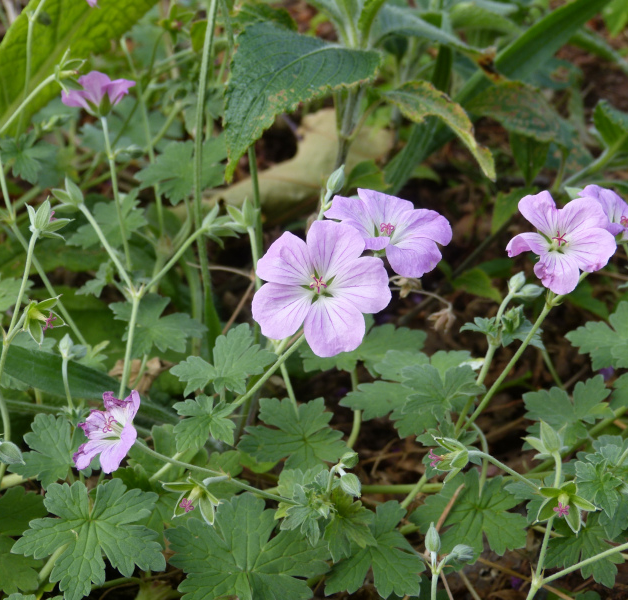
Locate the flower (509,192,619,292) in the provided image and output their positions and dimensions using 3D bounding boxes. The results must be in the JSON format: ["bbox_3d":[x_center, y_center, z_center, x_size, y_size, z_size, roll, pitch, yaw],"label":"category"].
[{"bbox_3d":[0.078,-0.018,0.505,0.035,0.012,0.034,0,69,13],"label":"flower"}]

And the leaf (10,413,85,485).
[{"bbox_3d":[-0.085,0.048,0.510,0.026,0.006,0.026,-16,53,-5],"label":"leaf"}]

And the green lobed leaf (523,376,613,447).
[{"bbox_3d":[0.086,0.038,0.540,0.030,0.009,0.029,0,45,0],"label":"green lobed leaf"}]

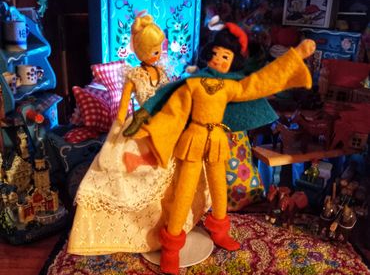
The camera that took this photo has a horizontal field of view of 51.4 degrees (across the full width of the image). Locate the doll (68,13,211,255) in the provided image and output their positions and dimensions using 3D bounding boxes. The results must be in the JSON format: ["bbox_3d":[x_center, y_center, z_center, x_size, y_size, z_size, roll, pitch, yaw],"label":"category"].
[{"bbox_3d":[-0.041,-0.012,0.406,0.153,0.227,0.122,-8,20,-27],"label":"doll"}]

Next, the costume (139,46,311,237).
[{"bbox_3d":[0.031,0.002,0.352,0.151,0.164,0.085,1,18,-2],"label":"costume"}]

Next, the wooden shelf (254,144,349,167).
[{"bbox_3d":[0.153,0.018,0.513,0.124,0.009,0.054,-5,19,-19],"label":"wooden shelf"}]

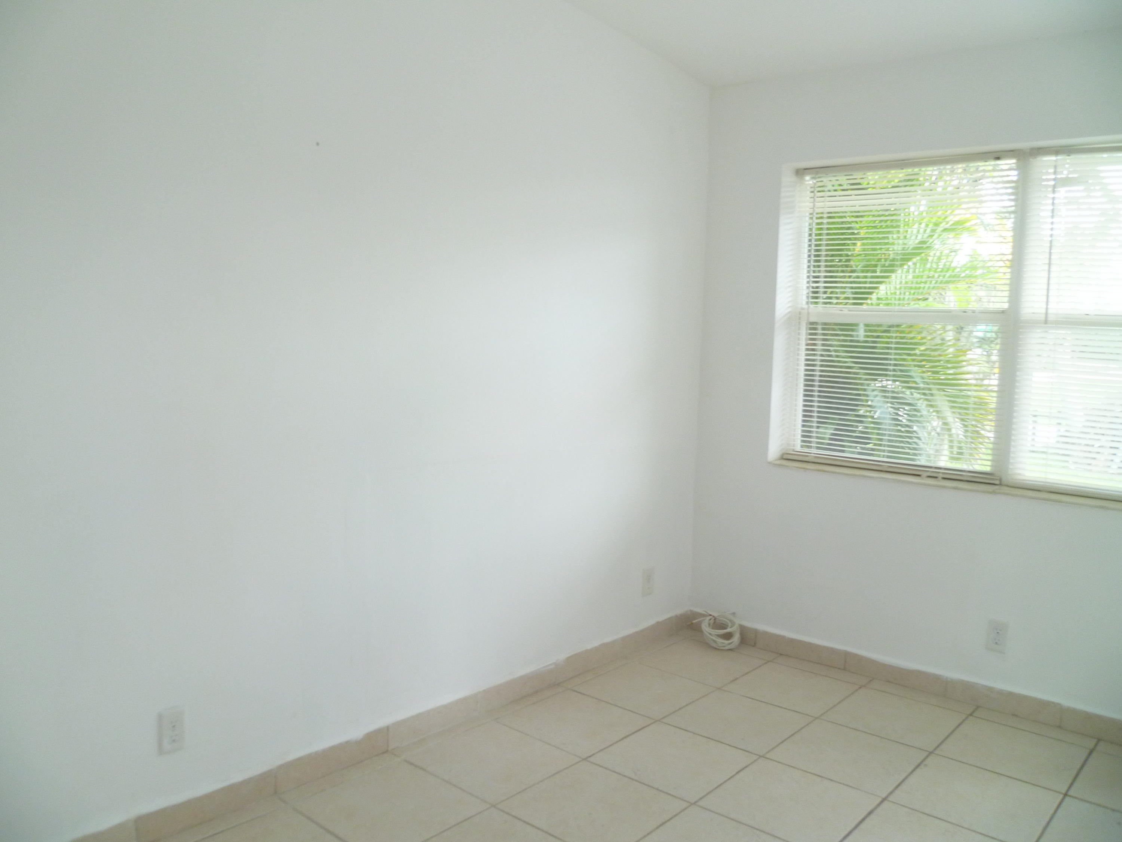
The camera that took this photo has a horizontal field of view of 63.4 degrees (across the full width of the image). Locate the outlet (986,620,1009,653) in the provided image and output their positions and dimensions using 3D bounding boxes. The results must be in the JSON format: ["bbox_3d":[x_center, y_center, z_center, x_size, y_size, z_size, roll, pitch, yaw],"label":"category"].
[{"bbox_3d":[1.607,0.792,3.343,0.070,0.115,0.010,6,7,41],"label":"outlet"}]

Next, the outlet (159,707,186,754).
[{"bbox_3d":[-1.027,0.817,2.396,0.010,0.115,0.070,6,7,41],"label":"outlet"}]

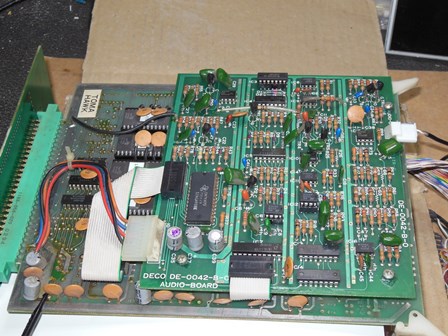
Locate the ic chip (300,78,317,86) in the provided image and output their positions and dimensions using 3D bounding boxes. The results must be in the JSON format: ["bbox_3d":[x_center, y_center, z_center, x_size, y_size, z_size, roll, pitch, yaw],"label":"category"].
[{"bbox_3d":[0.055,-0.056,0.425,0.010,0.004,0.007,1,51,6],"label":"ic chip"}]

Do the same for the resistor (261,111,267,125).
[{"bbox_3d":[0.025,-0.031,0.408,0.003,0.003,0.008,1,48,6],"label":"resistor"}]

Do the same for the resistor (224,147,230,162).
[{"bbox_3d":[0.002,-0.008,0.389,0.003,0.003,0.008,1,48,6],"label":"resistor"}]

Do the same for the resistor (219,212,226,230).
[{"bbox_3d":[-0.001,0.028,0.352,0.003,0.003,0.008,1,50,6],"label":"resistor"}]

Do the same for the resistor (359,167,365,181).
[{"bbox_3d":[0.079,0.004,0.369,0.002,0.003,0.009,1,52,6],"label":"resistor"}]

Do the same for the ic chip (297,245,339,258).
[{"bbox_3d":[0.050,0.045,0.342,0.021,0.004,0.008,1,52,6],"label":"ic chip"}]

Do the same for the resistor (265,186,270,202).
[{"bbox_3d":[0.025,0.015,0.366,0.003,0.003,0.008,1,48,6],"label":"resistor"}]

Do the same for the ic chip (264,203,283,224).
[{"bbox_3d":[0.027,0.025,0.358,0.010,0.008,0.009,1,52,6],"label":"ic chip"}]

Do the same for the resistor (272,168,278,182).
[{"bbox_3d":[0.030,0.004,0.376,0.003,0.003,0.008,1,48,6],"label":"resistor"}]

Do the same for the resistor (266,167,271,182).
[{"bbox_3d":[0.026,0.004,0.379,0.003,0.003,0.008,1,52,6],"label":"resistor"}]

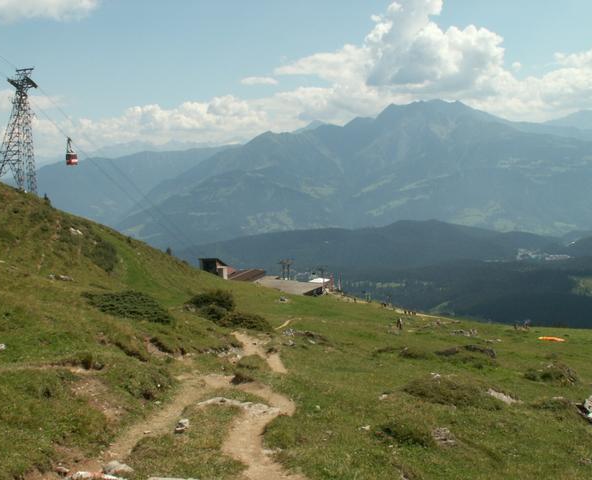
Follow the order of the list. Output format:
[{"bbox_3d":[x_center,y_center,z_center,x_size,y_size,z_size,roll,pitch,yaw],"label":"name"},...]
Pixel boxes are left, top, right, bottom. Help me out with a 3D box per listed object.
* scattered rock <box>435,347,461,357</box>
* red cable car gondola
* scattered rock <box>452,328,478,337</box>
[{"bbox_3d":[11.225,8.266,48.000,1.850,0.550,1.050,1,8,10],"label":"scattered rock"},{"bbox_3d":[-53.628,-21.133,155.000,1.750,6.800,2.400,1,8,8],"label":"red cable car gondola"},{"bbox_3d":[23.516,12.858,90.000,3.500,0.750,1.800,1,8,10],"label":"scattered rock"}]

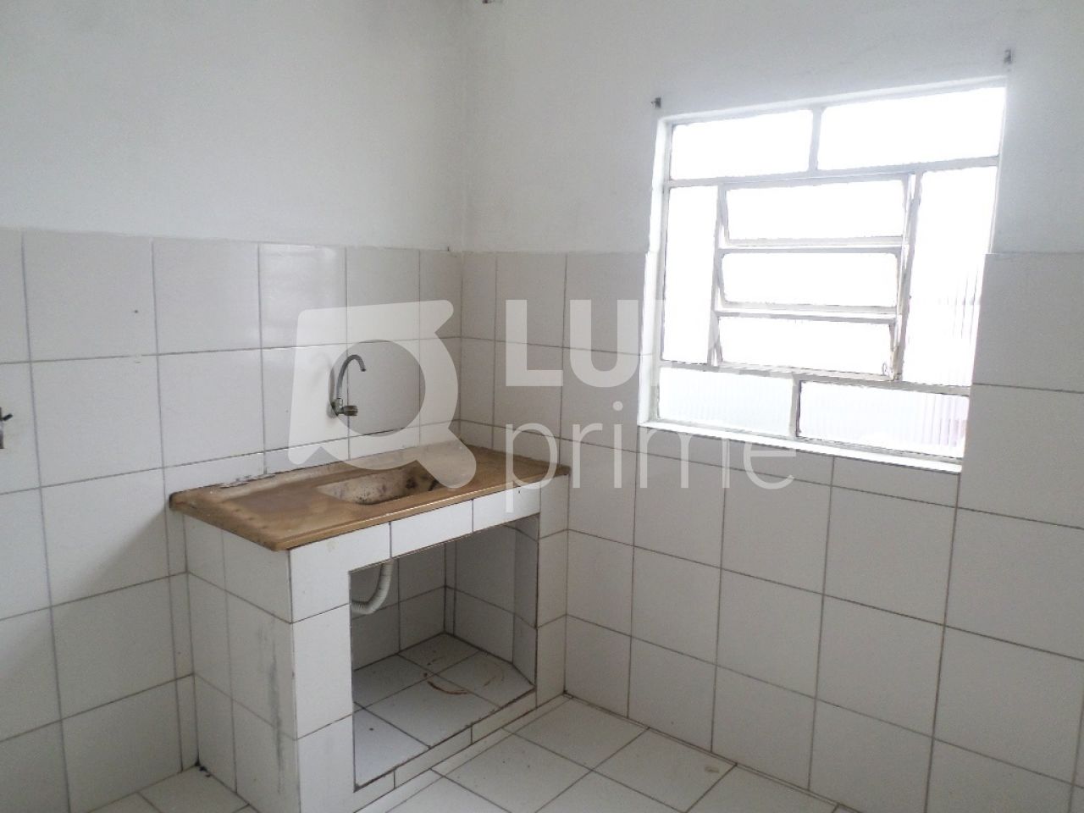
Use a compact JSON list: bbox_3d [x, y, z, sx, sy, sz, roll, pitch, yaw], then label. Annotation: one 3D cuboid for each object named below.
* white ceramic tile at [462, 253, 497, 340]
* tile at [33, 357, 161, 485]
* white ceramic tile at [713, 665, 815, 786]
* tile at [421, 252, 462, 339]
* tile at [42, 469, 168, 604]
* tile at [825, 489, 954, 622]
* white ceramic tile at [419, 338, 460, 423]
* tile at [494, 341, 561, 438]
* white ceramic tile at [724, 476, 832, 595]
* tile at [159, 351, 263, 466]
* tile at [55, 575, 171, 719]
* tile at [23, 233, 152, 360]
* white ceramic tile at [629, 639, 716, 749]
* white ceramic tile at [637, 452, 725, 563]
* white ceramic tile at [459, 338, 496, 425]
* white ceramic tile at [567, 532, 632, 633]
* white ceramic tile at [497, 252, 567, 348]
[{"bbox_3d":[-0.245,-0.419,3.015,0.193,0.328,0.010,8,11,39],"label":"white ceramic tile"},{"bbox_3d":[-1.184,0.032,2.098,0.010,0.328,0.328,8,11,39],"label":"tile"},{"bbox_3d":[0.679,0.998,2.432,0.328,0.315,0.010,8,11,39],"label":"white ceramic tile"},{"bbox_3d":[-0.395,-0.428,3.034,0.010,0.330,0.207,10,12,41],"label":"tile"},{"bbox_3d":[-1.208,0.358,2.185,0.010,0.324,0.306,10,13,41],"label":"tile"},{"bbox_3d":[0.942,0.399,2.128,0.328,0.328,0.010,8,11,39],"label":"tile"},{"bbox_3d":[-0.406,-0.097,3.063,0.010,0.325,0.204,8,11,39],"label":"white ceramic tile"},{"bbox_3d":[-0.052,-0.069,2.961,0.326,0.335,0.010,8,12,37],"label":"tile"},{"bbox_3d":[0.699,0.365,2.348,0.323,0.325,0.010,8,11,39],"label":"white ceramic tile"},{"bbox_3d":[-0.982,-0.001,2.343,0.010,0.328,0.328,8,11,39],"label":"tile"},{"bbox_3d":[-1.195,0.671,2.200,0.010,0.328,0.328,8,11,39],"label":"tile"},{"bbox_3d":[-1.194,-0.291,2.078,0.010,0.319,0.306,10,13,41],"label":"tile"},{"bbox_3d":[0.436,0.971,2.663,0.313,0.304,0.010,8,12,37],"label":"white ceramic tile"},{"bbox_3d":[0.449,0.330,2.552,0.323,0.325,0.010,8,11,39],"label":"white ceramic tile"},{"bbox_3d":[-0.253,-0.096,3.078,0.205,0.325,0.010,8,11,39],"label":"white ceramic tile"},{"bbox_3d":[0.195,0.620,2.798,0.300,0.321,0.010,8,12,37],"label":"white ceramic tile"},{"bbox_3d":[-0.045,-0.400,2.906,0.326,0.330,0.010,8,12,37],"label":"white ceramic tile"}]

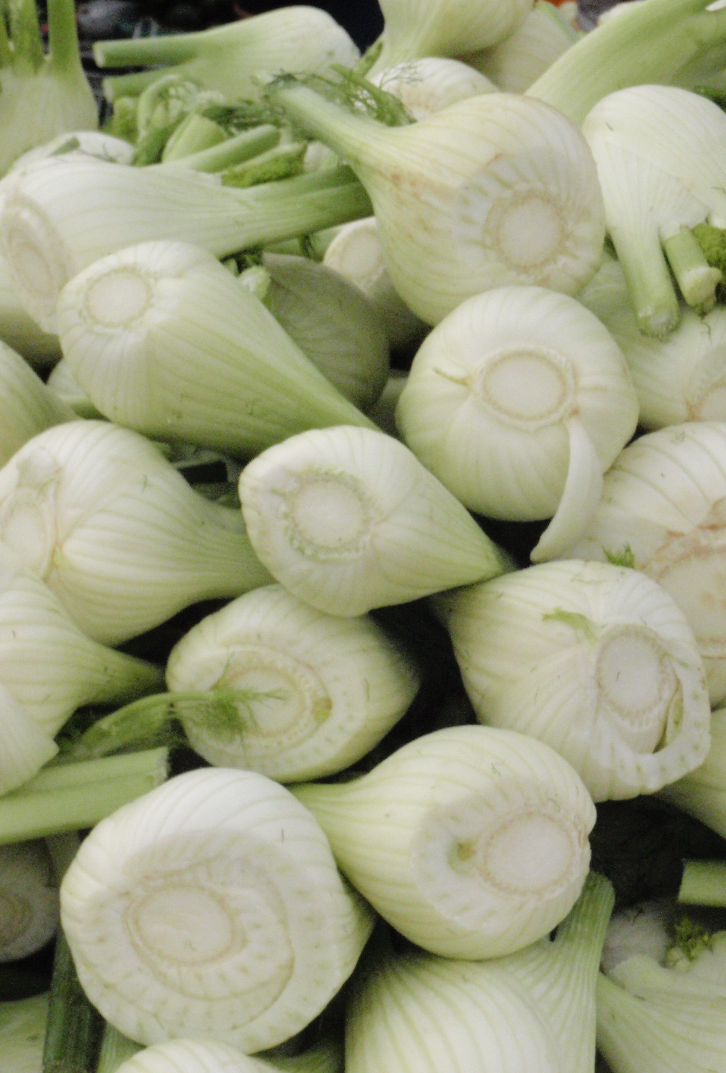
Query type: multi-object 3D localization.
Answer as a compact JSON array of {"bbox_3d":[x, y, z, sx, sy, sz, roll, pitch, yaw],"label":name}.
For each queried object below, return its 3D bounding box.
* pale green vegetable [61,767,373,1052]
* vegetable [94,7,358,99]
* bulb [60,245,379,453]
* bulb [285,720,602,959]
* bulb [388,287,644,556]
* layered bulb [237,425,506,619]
[{"bbox_3d":[-0.051,0.136,1.088,0.109,0.109,0.128,53,18,4],"label":"pale green vegetable"},{"bbox_3d":[-0.071,-0.237,1.450,0.133,0.061,0.059,0,9,9],"label":"vegetable"},{"bbox_3d":[-0.060,-0.070,1.201,0.147,0.084,0.081,24,2,-40],"label":"bulb"},{"bbox_3d":[0.026,0.107,1.060,0.082,0.087,0.130,0,12,-44],"label":"bulb"},{"bbox_3d":[0.062,-0.047,1.182,0.098,0.119,0.097,12,65,2],"label":"bulb"},{"bbox_3d":[0.006,-0.002,1.151,0.076,0.076,0.123,16,0,41],"label":"layered bulb"}]

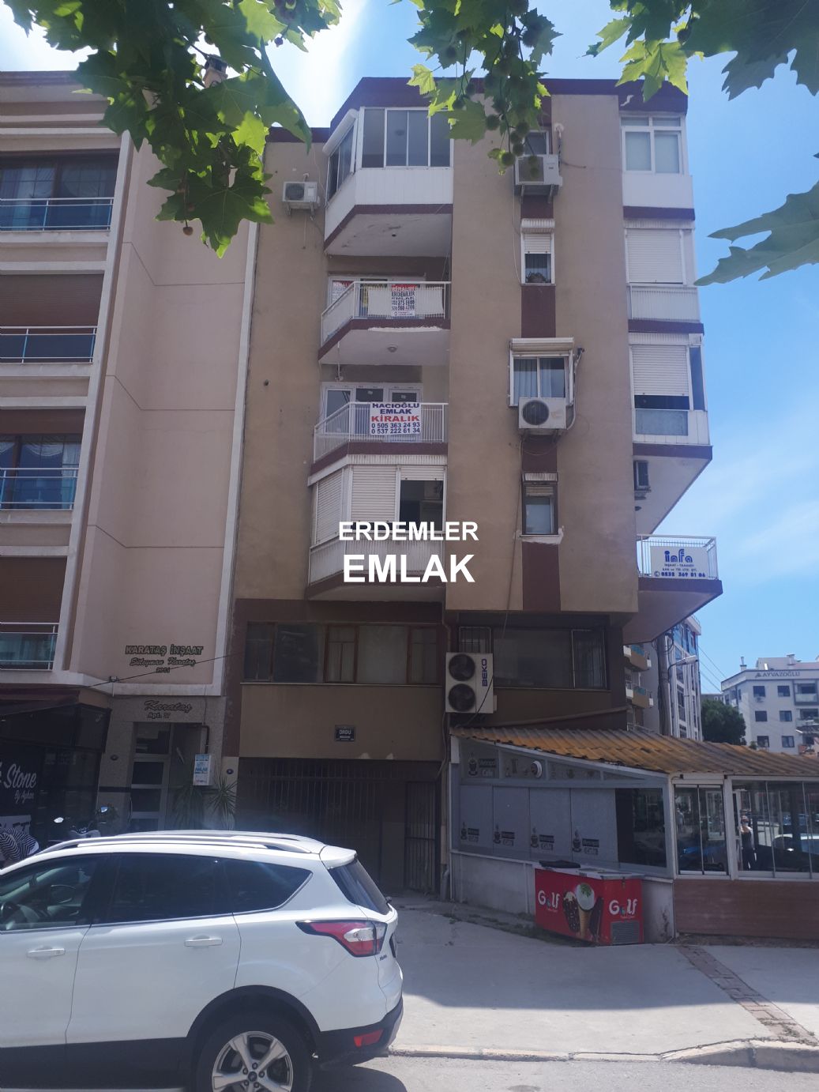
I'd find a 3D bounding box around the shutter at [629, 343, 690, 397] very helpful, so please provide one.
[{"bbox_3d":[5.357,-3.736,18.214,1.248,1.189,0.120,1,-12,1],"label":"shutter"}]

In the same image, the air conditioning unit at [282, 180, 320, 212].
[{"bbox_3d":[-2.627,-8.515,20.734,0.819,0.531,0.300,1,-12,1],"label":"air conditioning unit"}]

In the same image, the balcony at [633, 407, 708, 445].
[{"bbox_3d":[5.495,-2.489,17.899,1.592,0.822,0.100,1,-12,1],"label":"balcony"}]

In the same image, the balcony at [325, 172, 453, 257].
[{"bbox_3d":[-0.516,-7.521,19.202,2.906,1.127,1.436,1,-15,1],"label":"balcony"}]

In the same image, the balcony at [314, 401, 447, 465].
[{"bbox_3d":[-0.669,-2.202,17.956,2.874,1.156,1.482,1,-14,1],"label":"balcony"}]

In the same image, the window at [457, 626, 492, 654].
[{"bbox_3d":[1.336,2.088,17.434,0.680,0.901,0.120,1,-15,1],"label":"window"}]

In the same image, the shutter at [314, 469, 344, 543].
[{"bbox_3d":[-1.661,-0.797,17.500,0.060,1.372,1.069,10,-16,-31],"label":"shutter"}]

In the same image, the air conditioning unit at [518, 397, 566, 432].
[{"bbox_3d":[2.739,-2.678,17.640,0.965,0.676,0.360,1,-12,1],"label":"air conditioning unit"}]

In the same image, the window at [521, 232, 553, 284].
[{"bbox_3d":[2.718,-6.102,18.054,0.694,1.281,0.150,1,-15,1],"label":"window"}]

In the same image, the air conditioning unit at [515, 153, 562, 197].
[{"bbox_3d":[2.716,-7.938,18.234,0.913,0.730,0.330,1,-15,1],"label":"air conditioning unit"}]

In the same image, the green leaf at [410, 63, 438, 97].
[{"bbox_3d":[0.037,-1.272,2.324,0.073,0.078,0.045,1,-12,1],"label":"green leaf"}]

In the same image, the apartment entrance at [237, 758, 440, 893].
[{"bbox_3d":[-1.438,5.541,16.977,4.050,2.529,0.494,1,-14,1],"label":"apartment entrance"}]

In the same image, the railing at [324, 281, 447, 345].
[{"bbox_3d":[-0.577,-4.995,18.591,2.864,0.859,1.333,1,-14,1],"label":"railing"}]

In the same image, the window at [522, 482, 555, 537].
[{"bbox_3d":[2.553,-0.729,16.828,0.657,1.096,0.128,1,-14,1],"label":"window"}]

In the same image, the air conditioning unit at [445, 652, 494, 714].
[{"bbox_3d":[1.201,2.783,17.198,0.950,1.200,0.370,1,-14,1],"label":"air conditioning unit"}]

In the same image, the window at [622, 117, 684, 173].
[{"bbox_3d":[5.347,-8.860,18.811,1.340,1.488,0.100,1,-15,1],"label":"window"}]

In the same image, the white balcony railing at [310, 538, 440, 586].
[{"bbox_3d":[-0.724,0.303,17.192,2.840,0.824,1.440,1,-14,2],"label":"white balcony railing"}]

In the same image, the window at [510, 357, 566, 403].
[{"bbox_3d":[2.647,-3.405,17.423,1.141,1.126,0.158,1,-14,1],"label":"window"}]

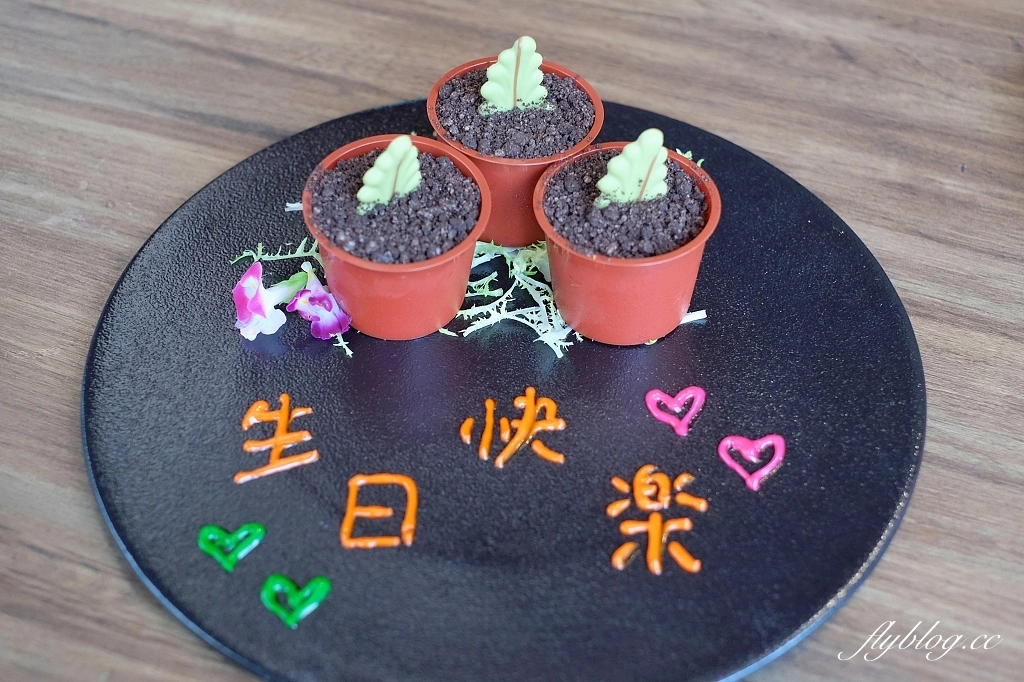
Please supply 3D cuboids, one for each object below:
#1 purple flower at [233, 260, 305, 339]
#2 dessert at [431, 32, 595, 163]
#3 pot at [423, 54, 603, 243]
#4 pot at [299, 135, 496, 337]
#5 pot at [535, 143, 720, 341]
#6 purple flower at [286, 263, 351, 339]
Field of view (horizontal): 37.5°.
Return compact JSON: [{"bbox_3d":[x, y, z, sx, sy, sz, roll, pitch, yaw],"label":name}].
[{"bbox_3d":[-0.095,-0.018,0.587,0.030,0.020,0.023,-25,52,-21],"label":"purple flower"},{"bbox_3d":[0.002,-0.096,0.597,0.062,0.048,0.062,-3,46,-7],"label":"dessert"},{"bbox_3d":[0.000,-0.076,0.618,0.070,0.050,0.070,2,45,-3],"label":"pot"},{"bbox_3d":[-0.044,-0.037,0.581,0.070,0.050,0.070,2,51,-3],"label":"pot"},{"bbox_3d":[0.044,-0.036,0.582,0.070,0.050,0.070,0,46,0],"label":"pot"},{"bbox_3d":[-0.075,-0.017,0.588,0.025,0.017,0.028,4,47,4],"label":"purple flower"}]

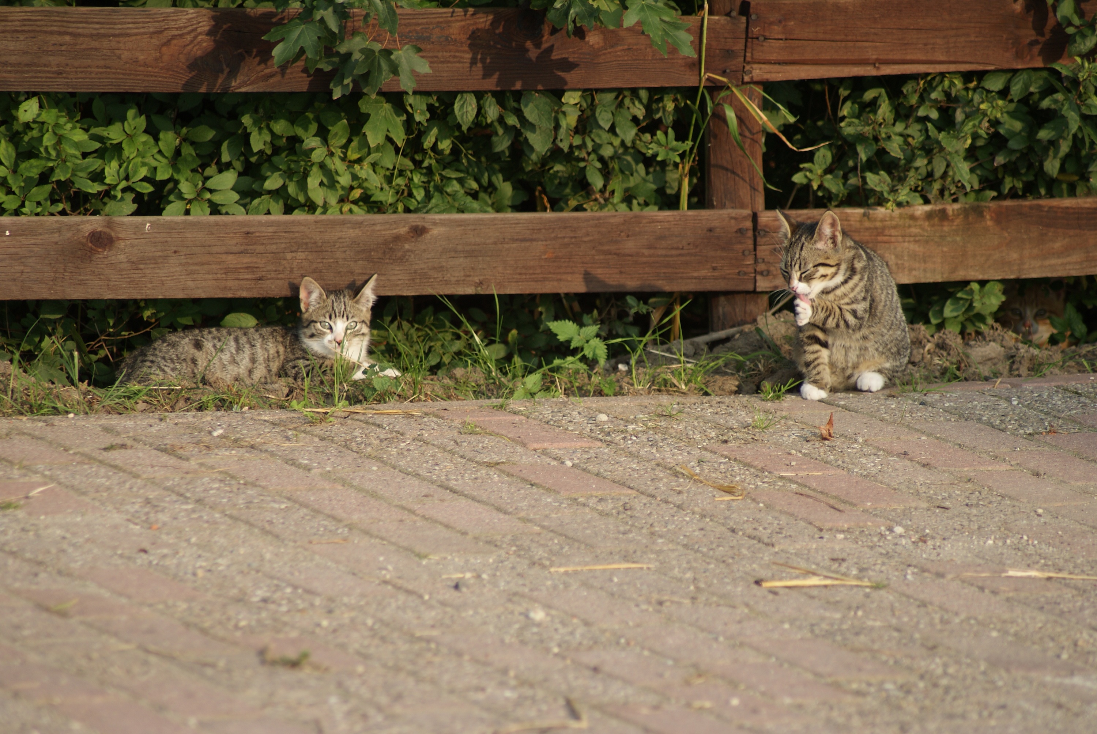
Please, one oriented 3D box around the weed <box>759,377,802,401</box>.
[{"bbox_3d":[0.293,0.025,10.568,0.052,0.026,0.040,1,10,0],"label":"weed"}]

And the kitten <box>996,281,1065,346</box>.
[{"bbox_3d":[0.648,-0.078,11.053,0.140,0.145,0.260,2,10,6],"label":"kitten"}]

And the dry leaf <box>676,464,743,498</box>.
[{"bbox_3d":[0.198,0.133,9.992,0.042,0.016,0.165,-3,11,-24],"label":"dry leaf"}]

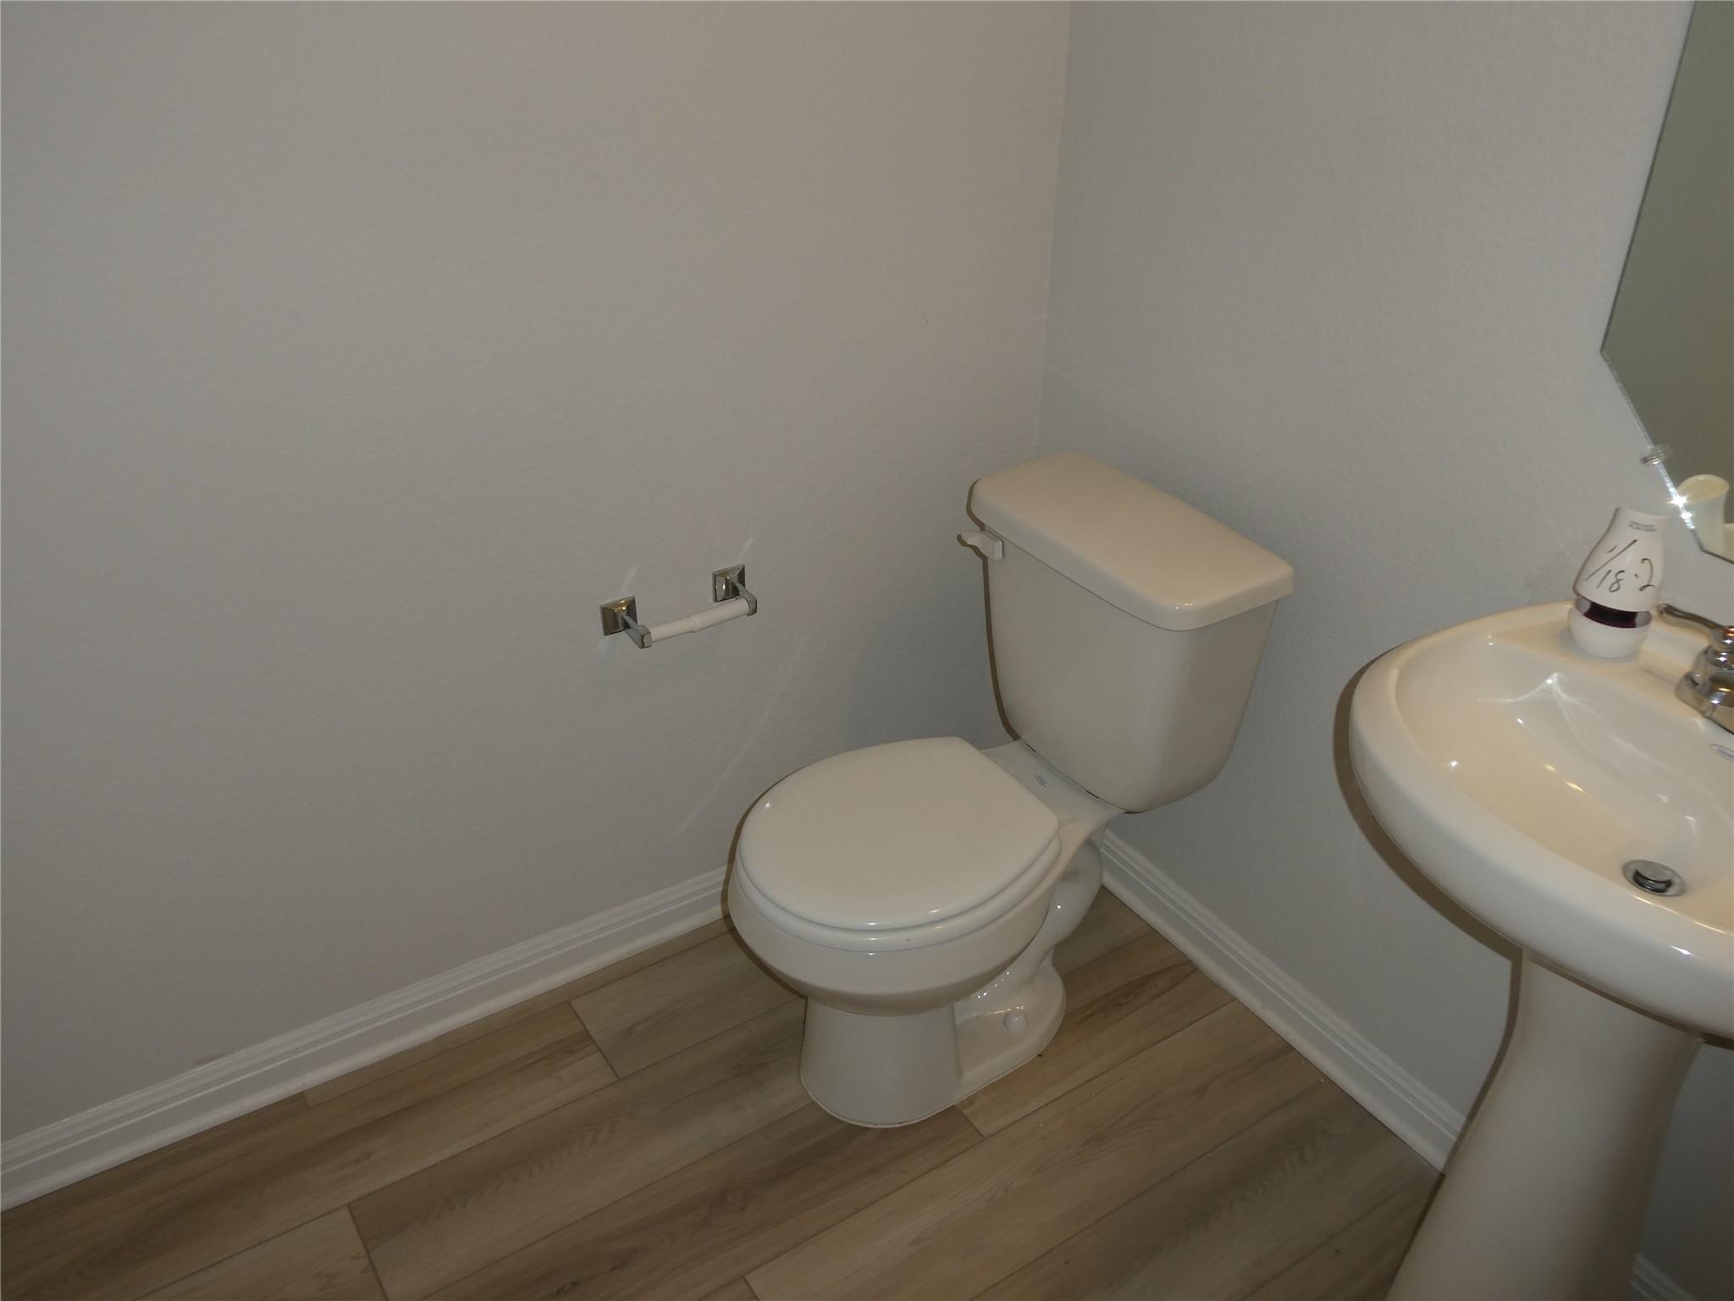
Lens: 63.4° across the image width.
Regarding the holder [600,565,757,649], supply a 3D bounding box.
[{"bbox_3d":[-0.247,-0.052,1.933,0.220,0.049,0.078,-18,35,-27],"label":"holder"}]

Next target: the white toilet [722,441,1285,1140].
[{"bbox_3d":[0.129,0.219,1.896,0.693,0.744,0.425,-18,35,-27],"label":"white toilet"}]

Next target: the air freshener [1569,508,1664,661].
[{"bbox_3d":[0.722,-0.070,1.340,0.076,0.152,0.076,17,35,27],"label":"air freshener"}]

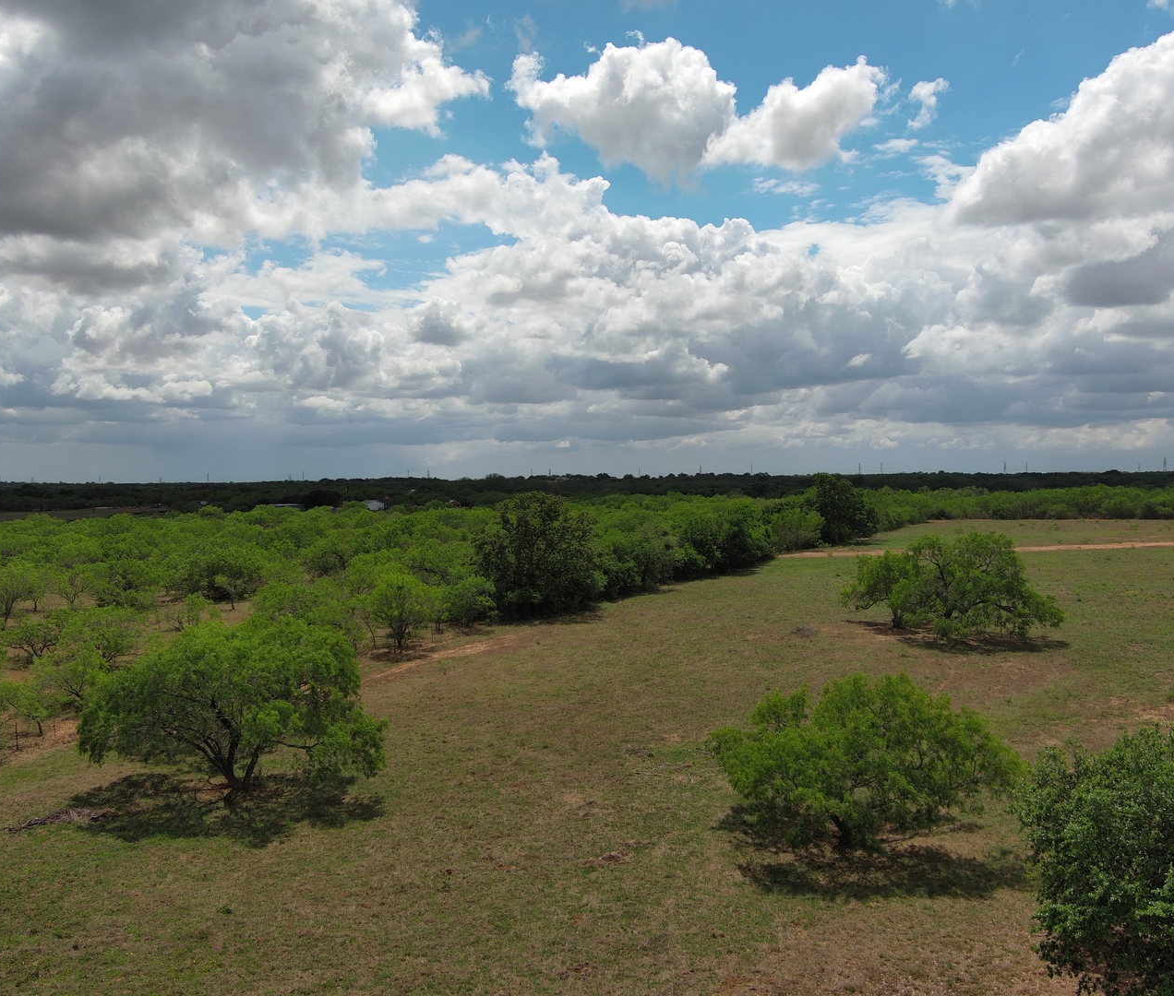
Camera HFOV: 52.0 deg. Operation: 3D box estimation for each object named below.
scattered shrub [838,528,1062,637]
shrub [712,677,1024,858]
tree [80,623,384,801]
[{"bbox_3d":[23.929,5.516,78.949,14.400,6.600,11.500,0,1,0],"label":"scattered shrub"},{"bbox_3d":[7.761,7.348,33.563,8.600,4.800,8.000,0,1,0],"label":"shrub"},{"bbox_3d":[-11.789,6.853,39.956,10.100,5.700,8.800,0,1,0],"label":"tree"}]

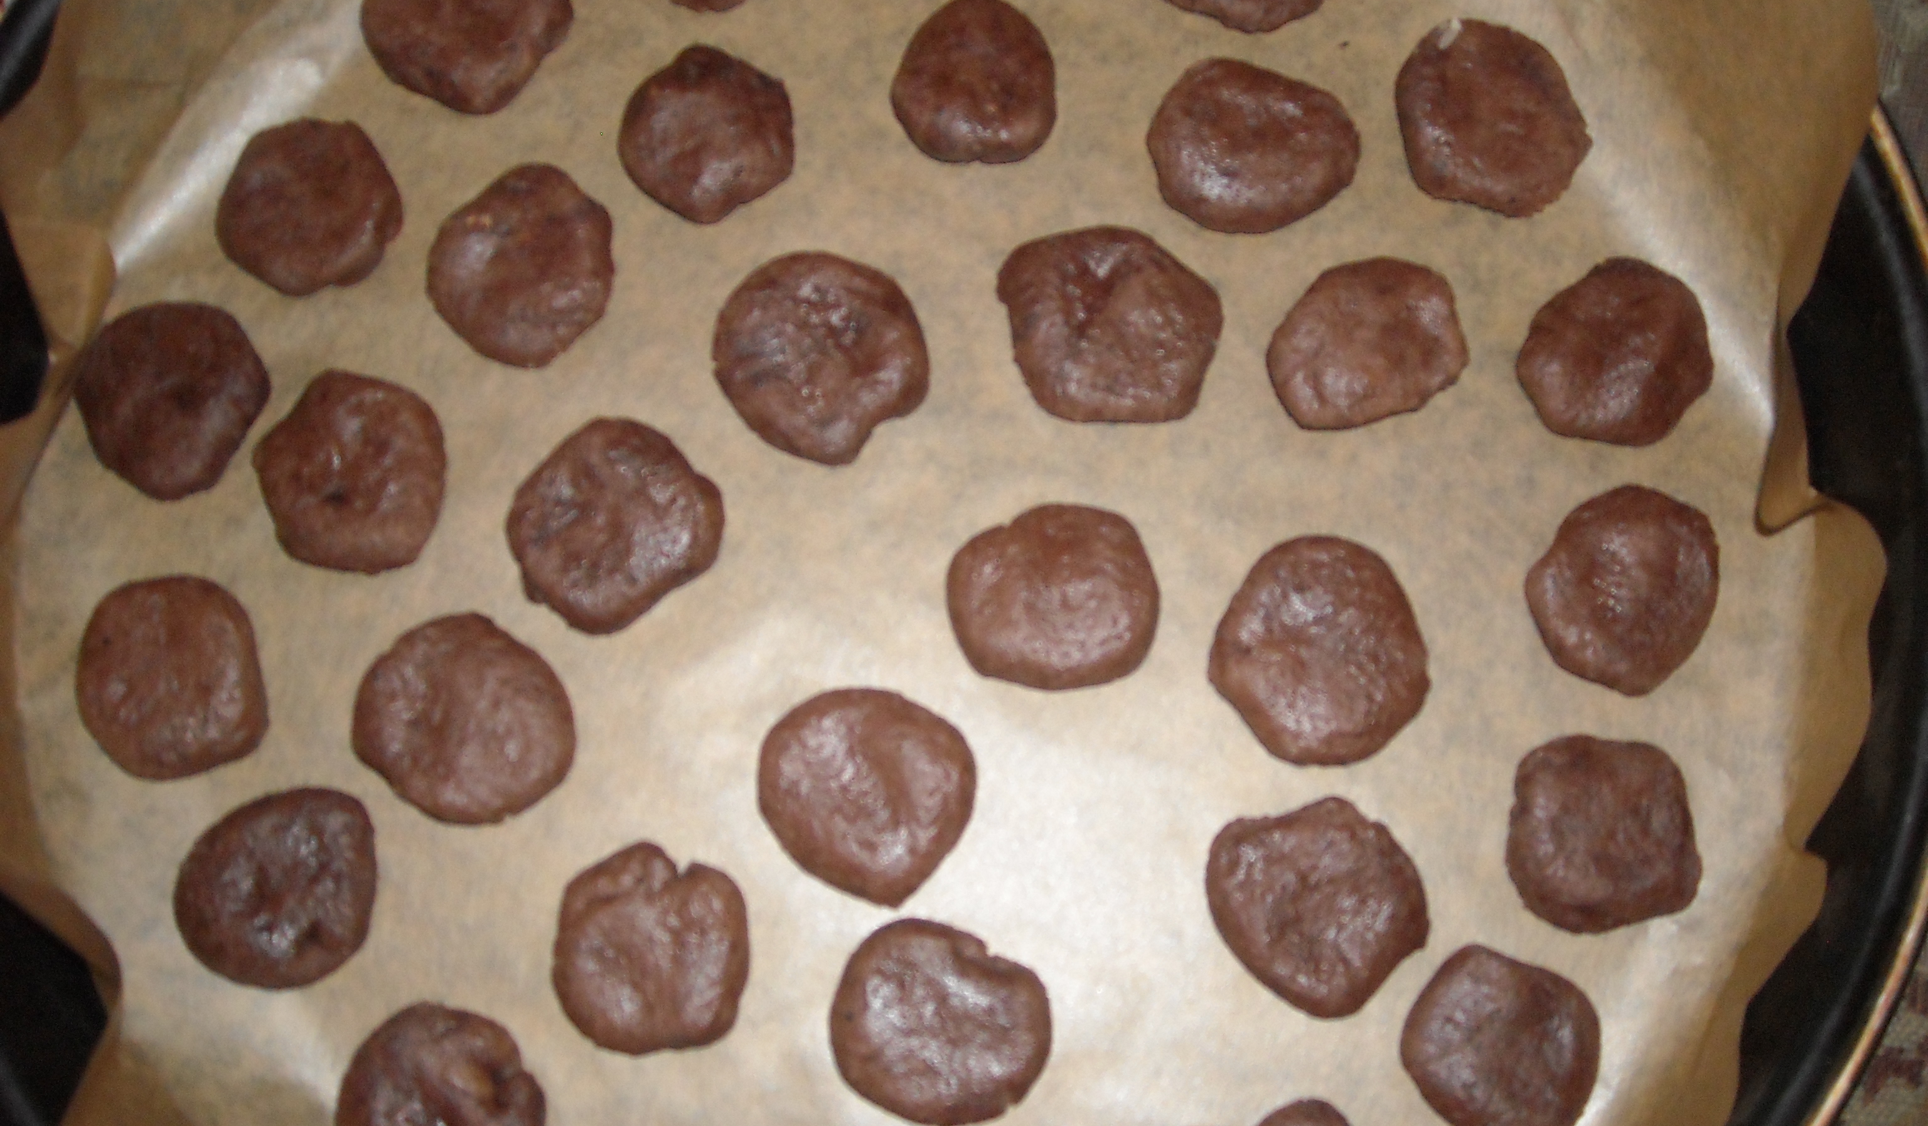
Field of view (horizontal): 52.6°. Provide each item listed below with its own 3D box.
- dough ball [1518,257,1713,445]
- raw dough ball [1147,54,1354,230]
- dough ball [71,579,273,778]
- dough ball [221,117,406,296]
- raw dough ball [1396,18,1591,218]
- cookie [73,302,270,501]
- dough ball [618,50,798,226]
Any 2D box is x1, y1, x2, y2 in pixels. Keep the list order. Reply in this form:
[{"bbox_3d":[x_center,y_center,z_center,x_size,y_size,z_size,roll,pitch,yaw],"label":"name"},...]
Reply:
[{"bbox_3d":[0.123,-0.040,0.369,0.036,0.013,0.036,0,80,1],"label":"dough ball"},{"bbox_3d":[0.056,-0.081,0.378,0.041,0.013,0.034,0,80,1],"label":"raw dough ball"},{"bbox_3d":[-0.147,0.021,0.363,0.034,0.013,0.038,0,80,1],"label":"dough ball"},{"bbox_3d":[-0.127,-0.069,0.379,0.035,0.013,0.035,0,80,1],"label":"dough ball"},{"bbox_3d":[0.102,-0.086,0.378,0.037,0.013,0.039,0,80,1],"label":"raw dough ball"},{"bbox_3d":[-0.151,-0.031,0.373,0.036,0.013,0.039,0,80,1],"label":"cookie"},{"bbox_3d":[-0.050,-0.084,0.380,0.034,0.013,0.035,0,80,1],"label":"dough ball"}]

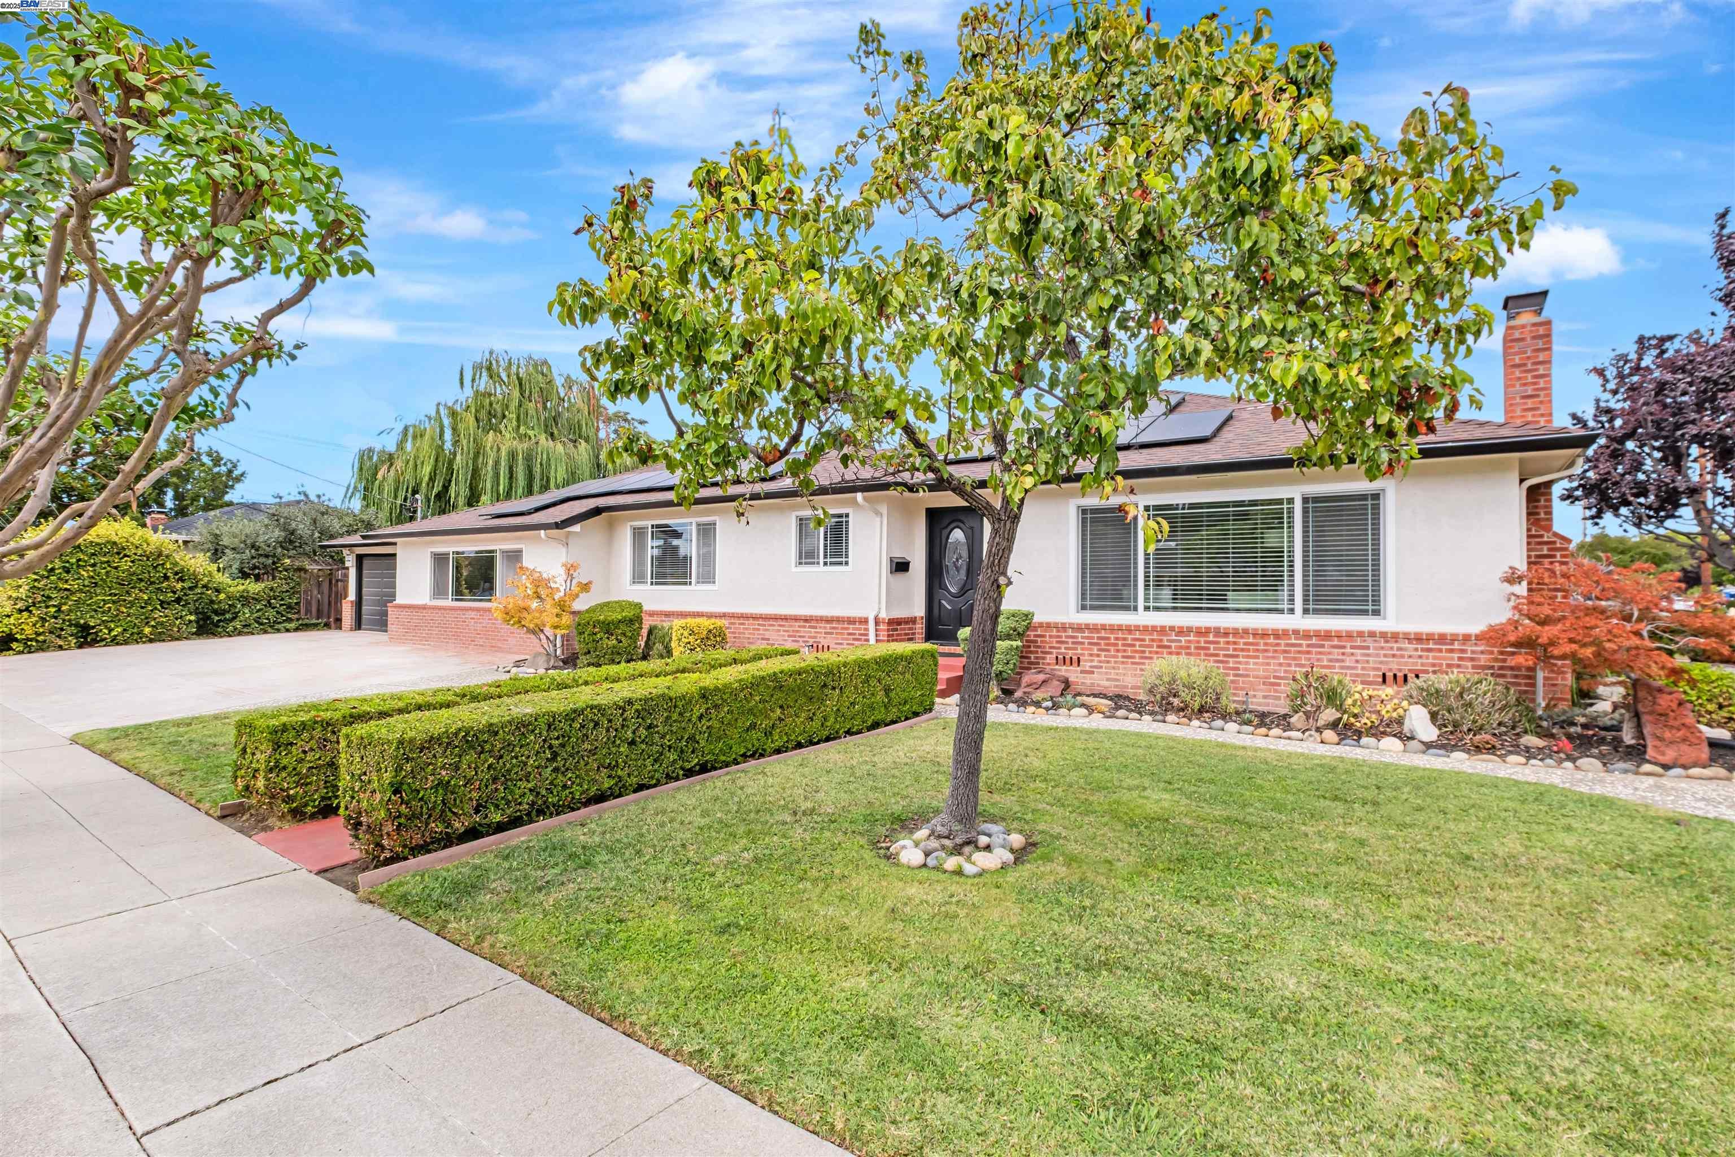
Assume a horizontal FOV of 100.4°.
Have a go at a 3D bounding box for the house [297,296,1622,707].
[{"bbox_3d":[-2.482,-0.772,16.555,26.000,4.750,10.200,0,-1,32],"label":"house"}]

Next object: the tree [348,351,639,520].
[{"bbox_3d":[-19.101,-4.612,36.069,11.500,12.800,11.000,1,-1,-28],"label":"tree"}]

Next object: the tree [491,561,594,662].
[{"bbox_3d":[-5.490,0.549,12.200,1.650,1.720,1.550,1,-1,-24],"label":"tree"}]

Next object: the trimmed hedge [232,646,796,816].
[{"bbox_3d":[-2.247,1.126,6.233,0.570,0.670,4.750,0,-1,32],"label":"trimmed hedge"}]

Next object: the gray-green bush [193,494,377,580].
[{"bbox_3d":[-17.739,-0.578,22.000,4.500,4.100,4.300,1,-1,-39],"label":"gray-green bush"}]

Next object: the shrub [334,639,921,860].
[{"bbox_3d":[-0.957,1.127,5.954,0.560,0.680,5.600,0,-1,32],"label":"shrub"}]

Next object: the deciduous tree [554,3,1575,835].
[{"bbox_3d":[0.880,-0.740,4.150,4.900,4.450,4.400,0,-1,0],"label":"deciduous tree"}]

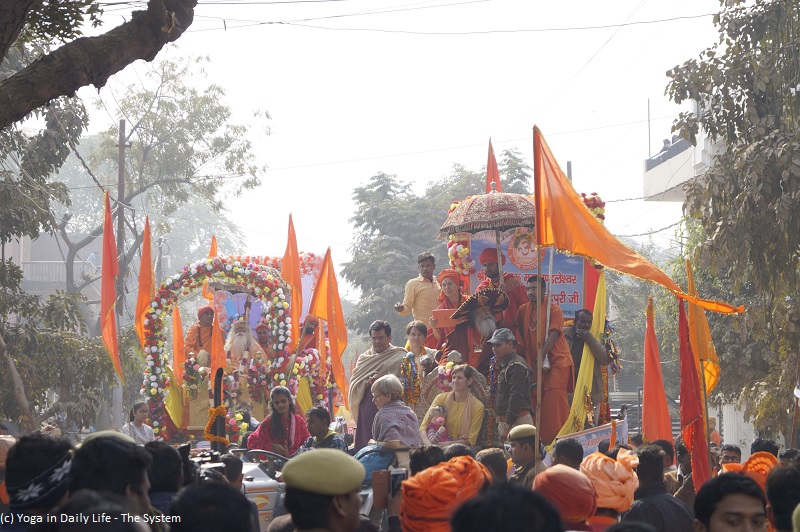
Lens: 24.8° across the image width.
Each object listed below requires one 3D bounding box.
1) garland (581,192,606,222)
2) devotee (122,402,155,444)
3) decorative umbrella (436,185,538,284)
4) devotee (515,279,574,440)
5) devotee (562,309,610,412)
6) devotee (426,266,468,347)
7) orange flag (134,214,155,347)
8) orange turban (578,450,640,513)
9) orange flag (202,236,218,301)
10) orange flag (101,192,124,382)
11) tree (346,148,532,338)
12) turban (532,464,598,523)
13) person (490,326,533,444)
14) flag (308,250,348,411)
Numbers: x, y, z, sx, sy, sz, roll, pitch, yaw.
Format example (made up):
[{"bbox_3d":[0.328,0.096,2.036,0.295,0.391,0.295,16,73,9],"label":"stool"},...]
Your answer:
[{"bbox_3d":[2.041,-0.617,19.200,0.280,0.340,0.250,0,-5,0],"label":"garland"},{"bbox_3d":[-2.700,2.032,18.742,0.440,1.250,0.500,3,-6,-30],"label":"devotee"},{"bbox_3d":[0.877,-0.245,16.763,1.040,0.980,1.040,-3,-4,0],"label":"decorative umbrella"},{"bbox_3d":[1.379,0.913,17.500,0.580,1.660,0.450,-2,-5,21],"label":"devotee"},{"bbox_3d":[1.854,1.218,18.100,0.580,1.600,0.420,-2,-5,24],"label":"devotee"},{"bbox_3d":[0.425,0.795,16.241,0.500,1.550,0.400,-1,-4,11],"label":"devotee"},{"bbox_3d":[-3.019,0.208,21.600,0.250,1.600,0.180,0,-5,0],"label":"orange flag"},{"bbox_3d":[0.990,1.018,8.600,0.270,0.285,0.270,0,-4,0],"label":"orange turban"},{"bbox_3d":[-2.315,0.055,22.300,0.220,0.850,0.140,0,-5,0],"label":"orange flag"},{"bbox_3d":[-2.842,0.213,18.000,0.250,1.880,0.200,0,-4,0],"label":"orange flag"},{"bbox_3d":[0.842,1.471,41.614,4.600,8.307,4.400,0,-5,0],"label":"tree"},{"bbox_3d":[0.654,0.904,7.200,0.250,0.240,0.270,0,-4,-6],"label":"turban"},{"bbox_3d":[0.927,1.381,14.919,0.360,1.740,0.460,2,-6,-22],"label":"person"},{"bbox_3d":[-0.668,0.573,16.931,0.400,1.480,0.250,0,-5,0],"label":"flag"}]

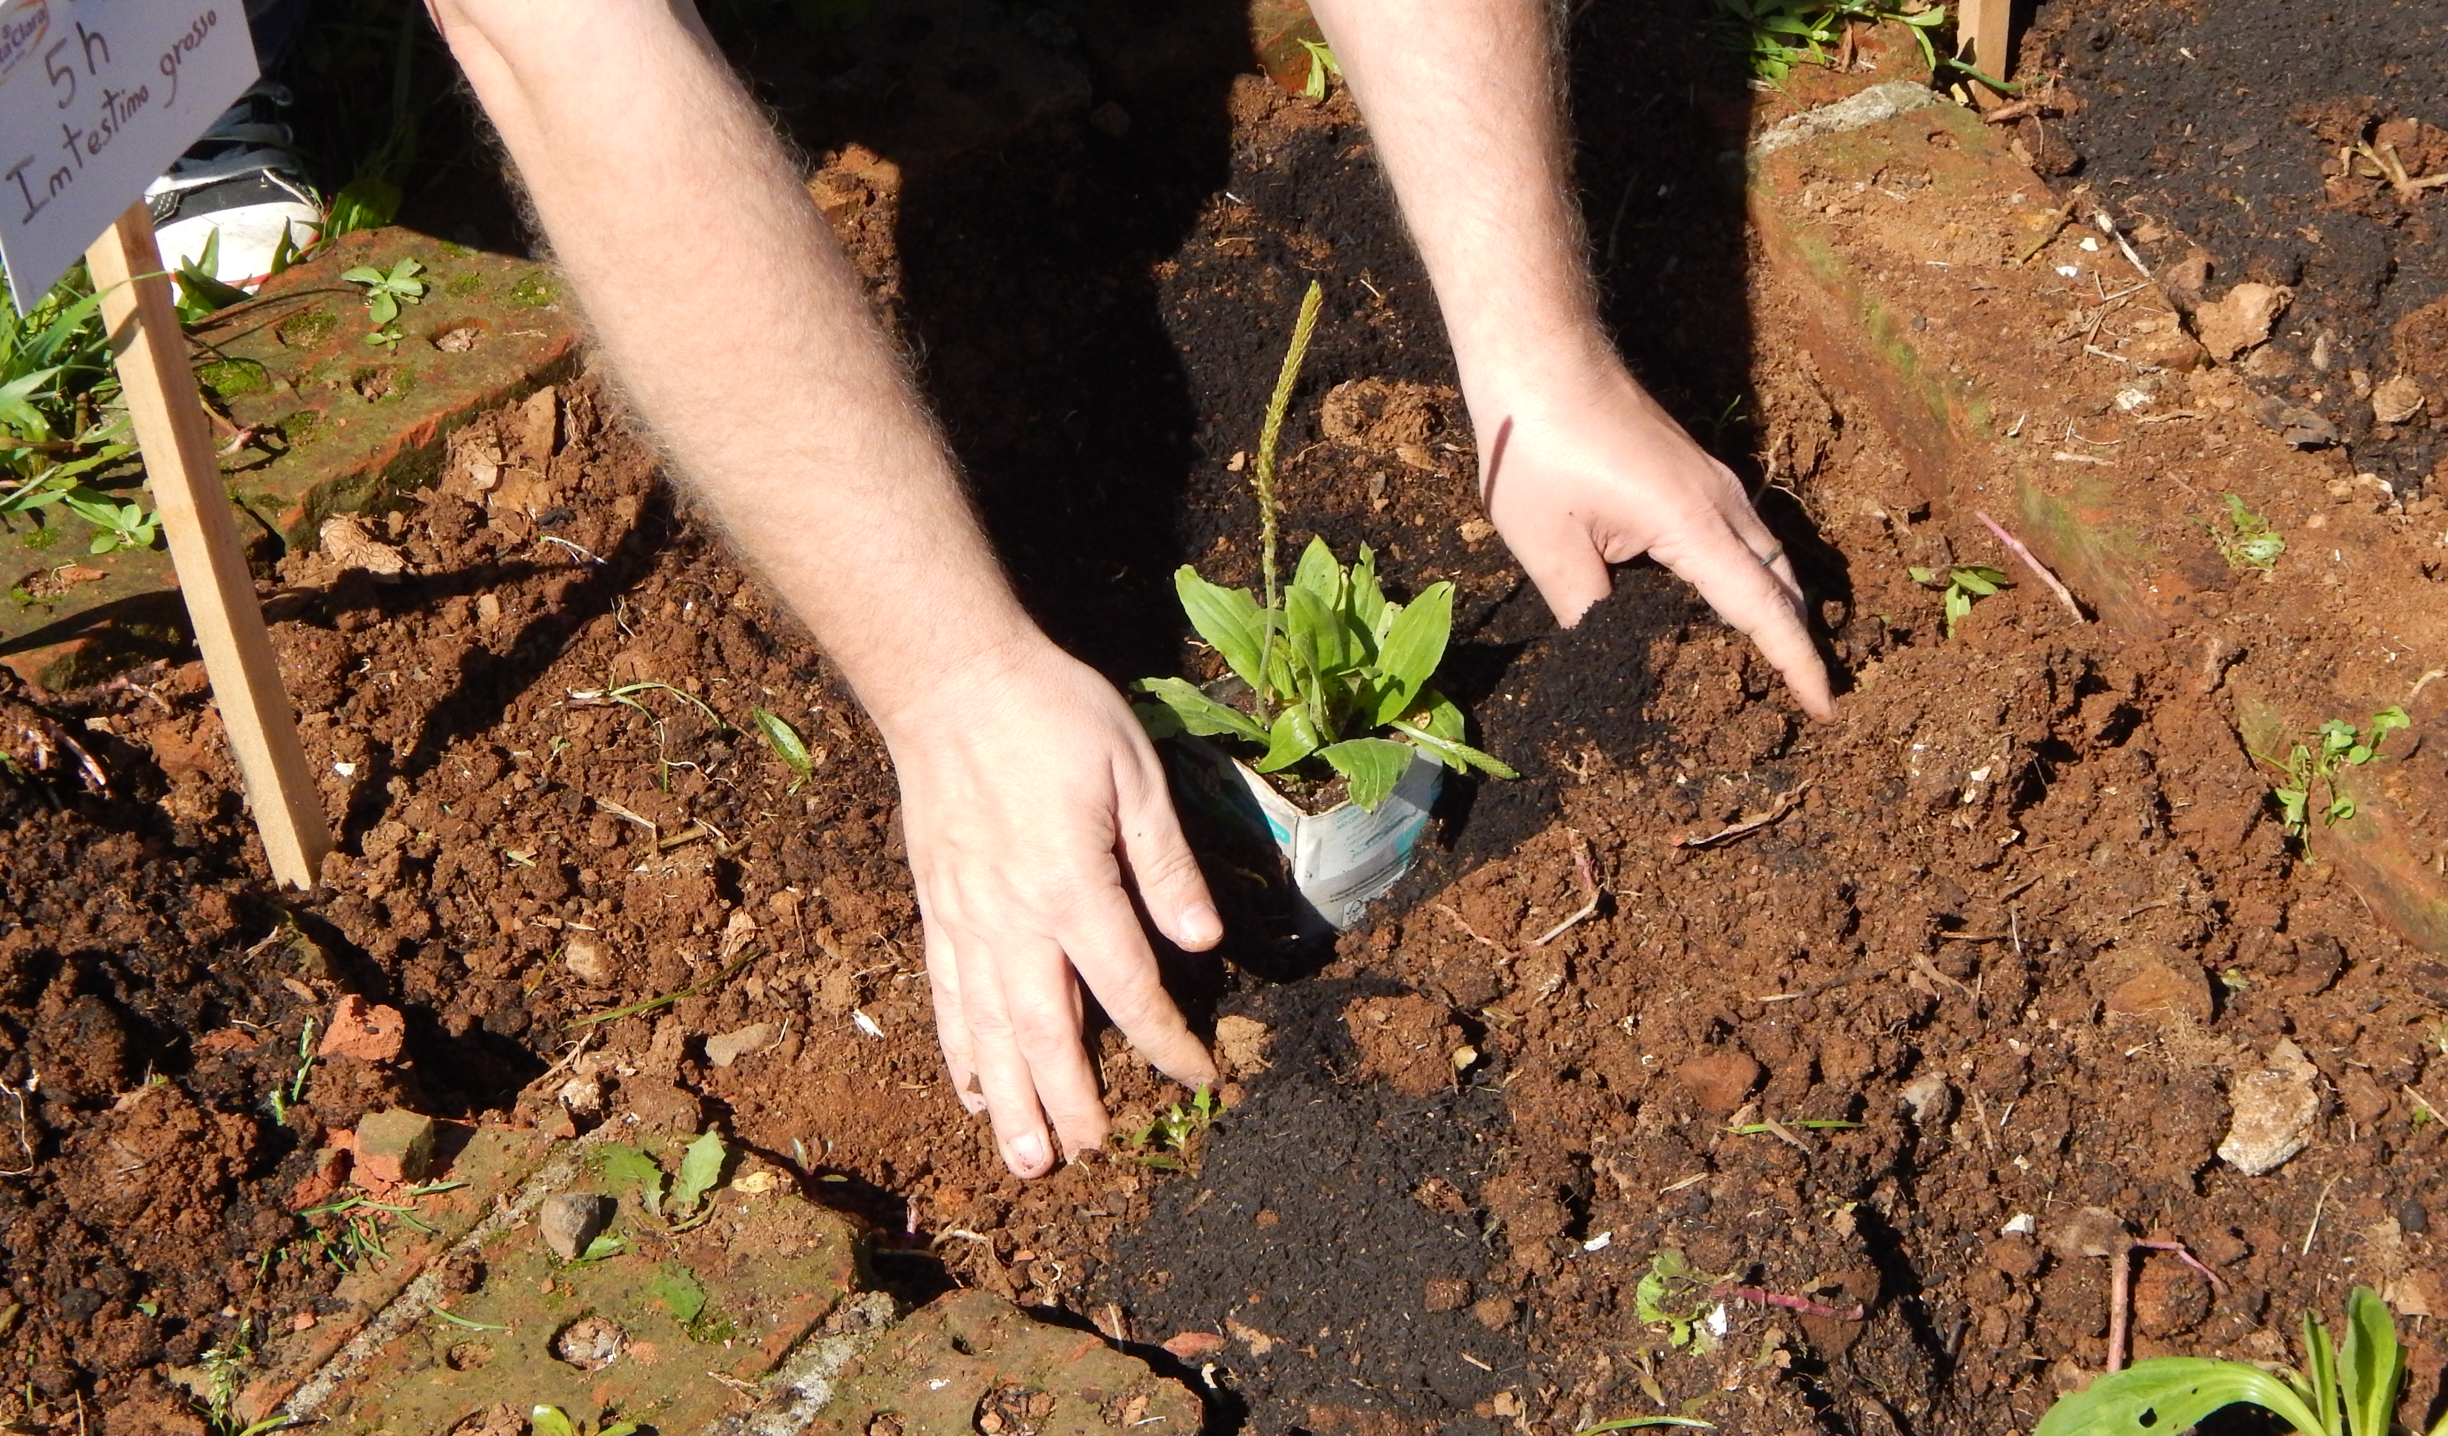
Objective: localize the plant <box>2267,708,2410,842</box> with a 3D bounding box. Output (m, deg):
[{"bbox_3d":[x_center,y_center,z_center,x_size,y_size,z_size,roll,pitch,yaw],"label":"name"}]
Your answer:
[{"bbox_3d":[0.431,0.021,2.085,0.050,0.030,0.050,0,40,0],"label":"plant"}]

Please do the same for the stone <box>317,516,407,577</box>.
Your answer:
[{"bbox_3d":[-0.355,-0.071,2.217,0.038,0.018,0.034,-2,39,0],"label":"stone"}]

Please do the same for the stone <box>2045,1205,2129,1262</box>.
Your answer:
[{"bbox_3d":[0.301,0.180,1.873,0.028,0.015,0.023,-2,39,0],"label":"stone"}]

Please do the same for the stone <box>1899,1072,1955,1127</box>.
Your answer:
[{"bbox_3d":[0.252,0.136,1.926,0.021,0.018,0.022,-2,39,0],"label":"stone"}]

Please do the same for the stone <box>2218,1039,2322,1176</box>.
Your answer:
[{"bbox_3d":[0.368,0.137,1.893,0.036,0.032,0.056,-2,39,0],"label":"stone"}]

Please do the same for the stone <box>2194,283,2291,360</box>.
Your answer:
[{"bbox_3d":[0.427,-0.167,2.260,0.041,0.029,0.040,-2,39,0],"label":"stone"}]

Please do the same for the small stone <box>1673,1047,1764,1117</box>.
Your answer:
[{"bbox_3d":[0.183,0.136,1.994,0.033,0.014,0.027,0,40,0],"label":"small stone"}]

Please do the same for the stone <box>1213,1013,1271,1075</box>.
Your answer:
[{"bbox_3d":[0.007,0.120,1.972,0.021,0.019,0.024,-2,39,0],"label":"stone"}]

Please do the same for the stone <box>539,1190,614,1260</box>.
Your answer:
[{"bbox_3d":[-0.228,0.179,1.891,0.026,0.021,0.023,0,40,0],"label":"stone"}]

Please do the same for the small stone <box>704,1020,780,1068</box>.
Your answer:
[{"bbox_3d":[-0.179,0.121,1.996,0.027,0.013,0.014,-13,42,-15],"label":"small stone"}]

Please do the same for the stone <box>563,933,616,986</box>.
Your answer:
[{"bbox_3d":[-0.239,0.091,2.030,0.019,0.015,0.018,0,40,0],"label":"stone"}]

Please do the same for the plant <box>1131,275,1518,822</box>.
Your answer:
[{"bbox_3d":[0.036,-0.065,2.020,0.140,0.225,0.125,0,40,0],"label":"plant"}]

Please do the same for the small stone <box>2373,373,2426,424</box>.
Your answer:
[{"bbox_3d":[0.499,-0.135,2.280,0.023,0.014,0.022,0,40,0],"label":"small stone"}]

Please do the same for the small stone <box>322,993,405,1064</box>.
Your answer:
[{"bbox_3d":[-0.314,0.114,1.966,0.031,0.024,0.028,-2,39,0],"label":"small stone"}]

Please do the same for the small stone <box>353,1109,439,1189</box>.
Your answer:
[{"bbox_3d":[-0.296,0.154,1.919,0.030,0.024,0.026,-7,41,-8],"label":"small stone"}]

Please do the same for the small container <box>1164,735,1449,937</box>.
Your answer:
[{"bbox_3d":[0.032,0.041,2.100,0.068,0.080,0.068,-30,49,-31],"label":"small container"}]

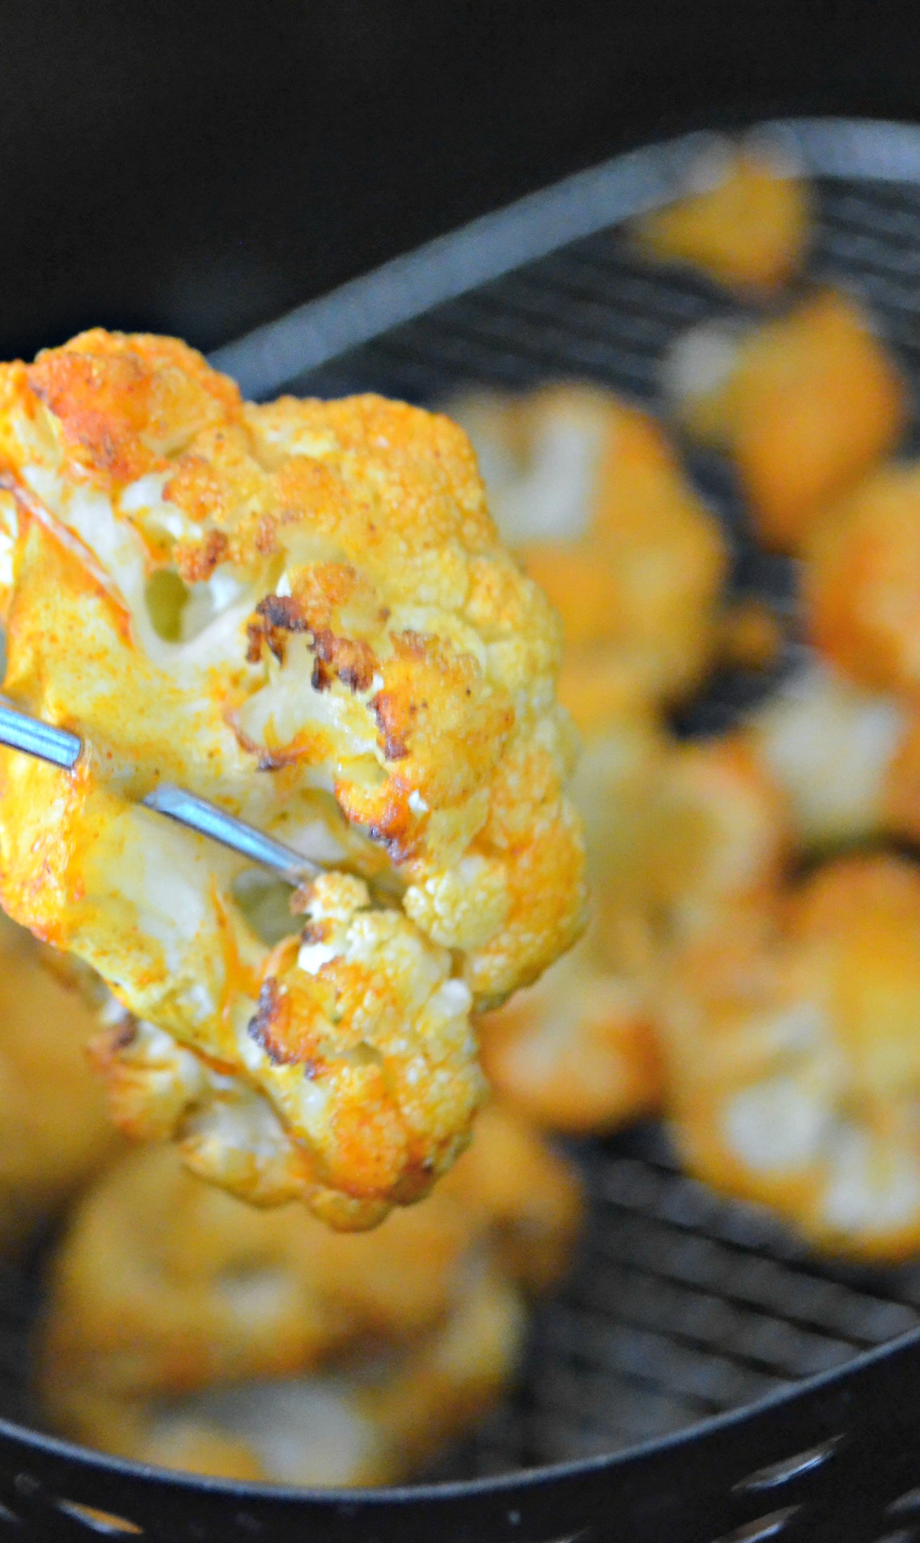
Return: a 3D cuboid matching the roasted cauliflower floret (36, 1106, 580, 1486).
[{"bbox_3d":[-0.013,0.046,0.272,0.046,0.032,0.033,-9,50,0],"label":"roasted cauliflower floret"}]

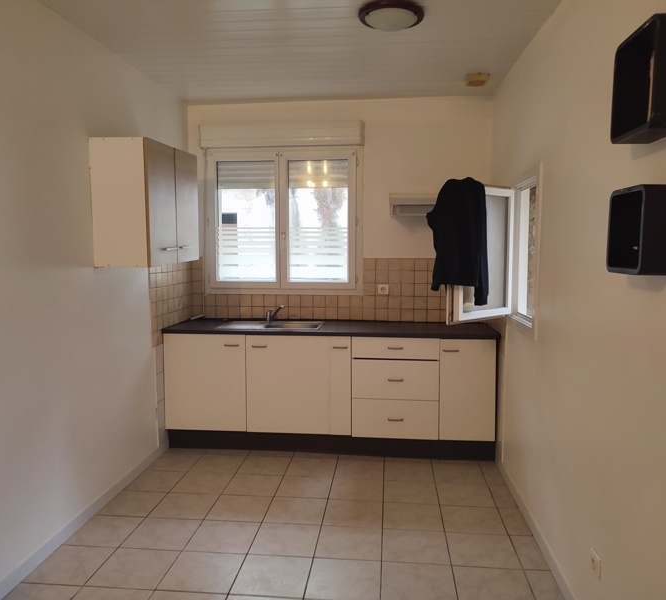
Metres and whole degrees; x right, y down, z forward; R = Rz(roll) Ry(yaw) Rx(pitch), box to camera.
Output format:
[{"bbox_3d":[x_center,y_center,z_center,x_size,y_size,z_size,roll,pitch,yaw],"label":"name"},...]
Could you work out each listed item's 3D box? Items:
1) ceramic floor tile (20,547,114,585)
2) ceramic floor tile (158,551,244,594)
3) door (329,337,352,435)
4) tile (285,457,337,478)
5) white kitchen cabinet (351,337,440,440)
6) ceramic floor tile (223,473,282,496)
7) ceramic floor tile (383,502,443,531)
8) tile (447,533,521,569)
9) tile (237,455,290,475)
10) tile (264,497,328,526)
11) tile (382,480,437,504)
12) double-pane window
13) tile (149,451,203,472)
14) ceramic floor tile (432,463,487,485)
[{"bbox_3d":[-1.209,1.222,2.566,0.292,0.010,0.311,1,5,6],"label":"ceramic floor tile"},{"bbox_3d":[-0.591,1.249,2.542,0.322,0.010,0.322,1,4,6],"label":"ceramic floor tile"},{"bbox_3d":[0.054,0.600,3.892,0.147,0.699,0.020,0,4,7],"label":"door"},{"bbox_3d":[-0.145,1.163,3.833,0.326,0.010,0.326,1,5,6],"label":"tile"},{"bbox_3d":[0.461,0.594,4.129,0.603,0.709,0.570,1,4,6],"label":"white kitchen cabinet"},{"bbox_3d":[-0.491,1.153,3.441,0.316,0.010,0.311,1,5,6],"label":"ceramic floor tile"},{"bbox_3d":[0.433,1.187,3.035,0.316,0.010,0.311,1,5,6],"label":"ceramic floor tile"},{"bbox_3d":[0.744,1.249,2.767,0.326,0.010,0.326,1,5,6],"label":"tile"},{"bbox_3d":[-0.463,1.154,3.842,0.322,0.010,0.322,1,4,6],"label":"tile"},{"bbox_3d":[-0.204,1.181,3.098,0.316,0.010,0.311,1,5,6],"label":"tile"},{"bbox_3d":[0.479,1.195,3.446,0.326,0.010,0.326,1,5,6],"label":"tile"},{"bbox_3d":[-0.413,-0.632,4.521,1.250,1.160,0.080,1,4,6],"label":"double-pane window"},{"bbox_3d":[-1.079,1.122,3.804,0.302,0.010,0.315,1,4,6],"label":"tile"},{"bbox_3d":[0.814,1.139,3.617,0.315,0.010,0.315,1,4,6],"label":"ceramic floor tile"}]

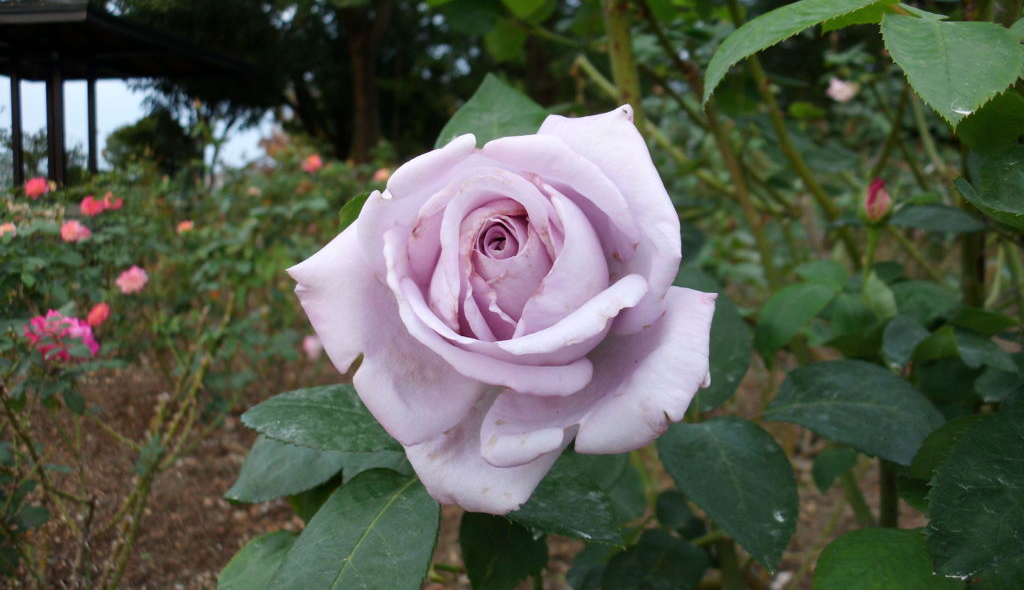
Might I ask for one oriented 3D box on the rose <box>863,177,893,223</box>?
[{"bbox_3d":[0.202,-0.052,0.440,0.016,0.027,0.016,5,7,0],"label":"rose"}]

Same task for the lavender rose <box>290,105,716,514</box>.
[{"bbox_3d":[-0.003,0.005,0.240,0.120,0.112,0.070,0,-18,0],"label":"lavender rose"}]

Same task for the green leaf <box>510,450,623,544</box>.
[{"bbox_3d":[0.015,0.066,0.268,0.056,0.009,0.037,25,30,18],"label":"green leaf"}]

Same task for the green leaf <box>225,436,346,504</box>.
[{"bbox_3d":[-0.075,0.060,0.280,0.054,0.009,0.034,-20,27,-14],"label":"green leaf"}]

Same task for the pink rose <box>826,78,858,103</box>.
[{"bbox_3d":[0.685,-0.426,1.650,0.064,0.055,0.060,2,4,11],"label":"pink rose"}]

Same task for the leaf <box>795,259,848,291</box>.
[{"bbox_3d":[0.203,-0.013,0.520,0.038,0.010,0.028,-10,41,-2],"label":"leaf"}]

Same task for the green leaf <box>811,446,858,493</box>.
[{"bbox_3d":[0.203,0.109,0.500,0.026,0.035,0.009,27,-32,11],"label":"green leaf"}]

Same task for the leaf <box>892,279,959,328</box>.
[{"bbox_3d":[0.238,0.004,0.460,0.041,0.008,0.031,9,37,3],"label":"leaf"}]

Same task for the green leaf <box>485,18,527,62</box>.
[{"bbox_3d":[-0.006,-0.218,0.680,0.035,0.040,0.010,0,37,0],"label":"green leaf"}]

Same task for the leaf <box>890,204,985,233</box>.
[{"bbox_3d":[0.240,-0.043,0.450,0.054,0.010,0.029,1,27,2],"label":"leaf"}]

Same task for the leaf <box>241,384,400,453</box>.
[{"bbox_3d":[-0.059,0.040,0.262,0.061,0.010,0.036,-2,27,2],"label":"leaf"}]

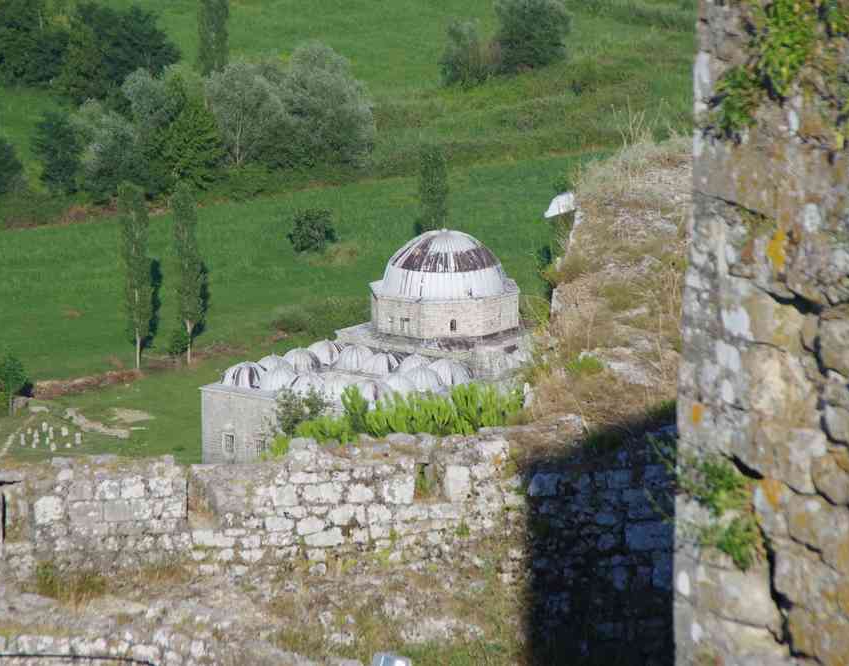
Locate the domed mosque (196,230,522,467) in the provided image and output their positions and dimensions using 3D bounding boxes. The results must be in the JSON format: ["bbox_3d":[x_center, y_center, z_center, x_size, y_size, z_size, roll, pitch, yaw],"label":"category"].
[{"bbox_3d":[-2.574,1.200,523.362,18.575,17.375,26.055,9,16,40],"label":"domed mosque"}]

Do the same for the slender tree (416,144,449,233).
[{"bbox_3d":[0.839,-11.893,596.396,2.785,11.525,2.785,-2,12,0],"label":"slender tree"}]

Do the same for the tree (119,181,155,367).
[{"bbox_3d":[-24.986,-4.904,556.754,2.603,16.443,2.603,-2,12,0],"label":"tree"}]

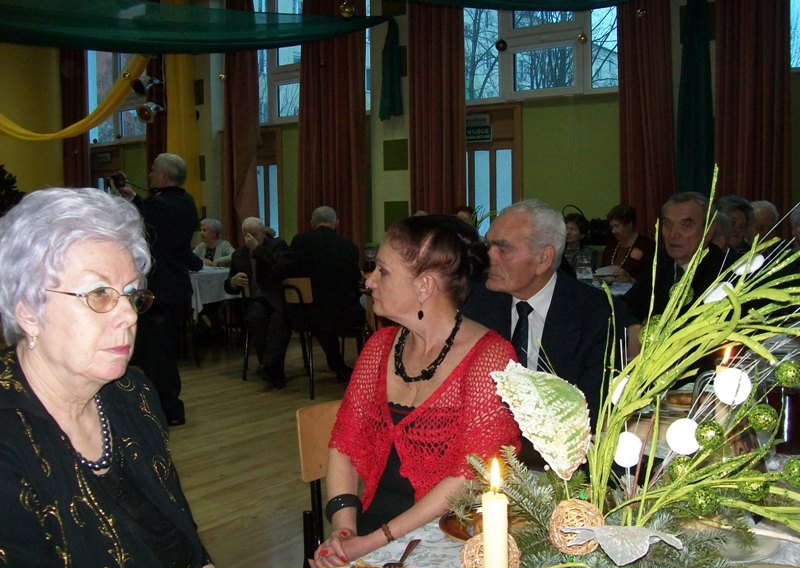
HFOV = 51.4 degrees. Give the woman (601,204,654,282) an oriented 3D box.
[{"bbox_3d":[1.477,0.172,5.450,0.500,1.290,0.700,2,5,30],"label":"woman"}]

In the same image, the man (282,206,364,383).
[{"bbox_3d":[-0.561,0.119,6.100,0.560,1.340,0.720,0,4,6],"label":"man"}]

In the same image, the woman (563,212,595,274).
[{"bbox_3d":[1.258,0.148,6.000,0.480,1.260,0.680,2,5,30],"label":"woman"}]

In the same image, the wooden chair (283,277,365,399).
[{"bbox_3d":[-0.595,0.377,6.000,0.440,0.840,0.480,2,5,34],"label":"wooden chair"}]

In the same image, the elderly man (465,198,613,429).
[{"bbox_3d":[0.330,0.430,2.040,0.540,1.270,0.680,2,5,27],"label":"elderly man"}]

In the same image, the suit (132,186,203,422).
[{"bbox_3d":[-1.429,0.121,5.180,0.420,1.430,0.520,1,5,25],"label":"suit"}]

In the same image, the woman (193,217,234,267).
[{"bbox_3d":[-1.701,0.061,7.550,0.480,1.260,0.700,1,5,20],"label":"woman"}]

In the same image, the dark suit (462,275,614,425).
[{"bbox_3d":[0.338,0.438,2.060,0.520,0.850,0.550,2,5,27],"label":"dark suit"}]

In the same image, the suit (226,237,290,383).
[{"bbox_3d":[-1.063,0.203,6.250,0.560,1.080,0.720,0,4,9],"label":"suit"}]

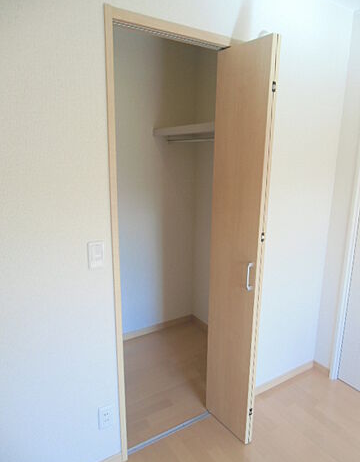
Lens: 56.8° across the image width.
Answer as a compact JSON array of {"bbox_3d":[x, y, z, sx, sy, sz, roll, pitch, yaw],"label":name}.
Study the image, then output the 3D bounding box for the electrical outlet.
[{"bbox_3d":[-0.348,0.893,1.589,0.070,0.120,0.012,-8,15,-31],"label":"electrical outlet"}]

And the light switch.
[{"bbox_3d":[-0.349,0.104,1.401,0.070,0.120,0.012,-8,15,-31],"label":"light switch"}]

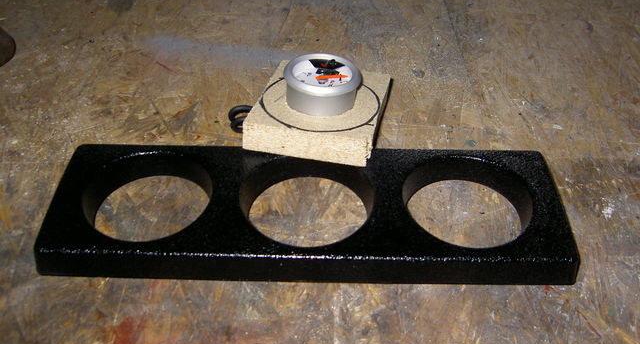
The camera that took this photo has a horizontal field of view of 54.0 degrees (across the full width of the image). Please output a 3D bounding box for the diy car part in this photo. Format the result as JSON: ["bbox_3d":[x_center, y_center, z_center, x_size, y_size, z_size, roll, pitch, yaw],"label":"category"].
[{"bbox_3d":[-0.009,0.028,0.449,0.359,0.027,0.105,1,43,1],"label":"diy car part"}]

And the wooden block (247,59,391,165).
[{"bbox_3d":[0.002,-0.051,0.508,0.096,0.022,0.112,9,36,9],"label":"wooden block"}]

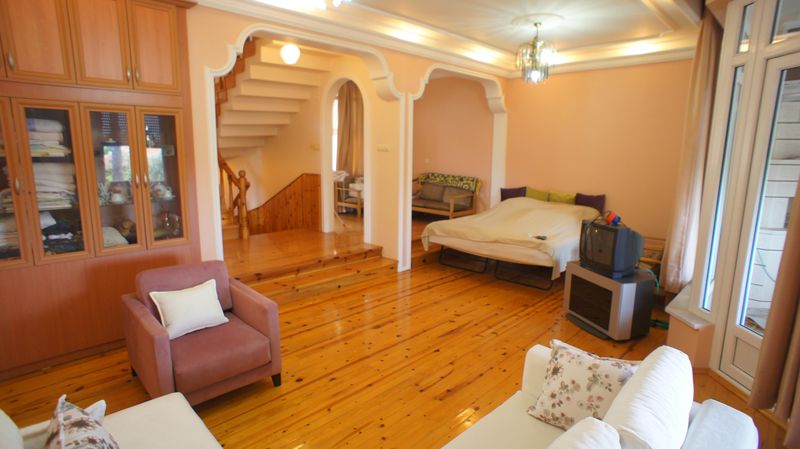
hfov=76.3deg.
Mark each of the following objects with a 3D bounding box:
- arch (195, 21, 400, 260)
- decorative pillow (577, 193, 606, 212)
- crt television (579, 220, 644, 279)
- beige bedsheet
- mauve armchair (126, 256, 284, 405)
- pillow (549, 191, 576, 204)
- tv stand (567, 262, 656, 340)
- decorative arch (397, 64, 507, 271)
[{"bbox_3d":[-0.875,-0.589,5.514,0.280,2.680,2.660,8,12,39],"label":"arch"},{"bbox_3d":[2.672,-0.238,7.167,0.160,0.370,0.440,-8,13,-44],"label":"decorative pillow"},{"bbox_3d":[1.983,0.202,4.716,0.390,0.435,0.485,-2,10,-20],"label":"crt television"},{"bbox_3d":[1.566,0.142,7.112,1.850,0.820,1.950,9,12,40],"label":"beige bedsheet"},{"bbox_3d":[-1.336,0.696,3.411,0.760,0.770,0.860,-8,13,-43],"label":"mauve armchair"},{"bbox_3d":[2.380,-0.272,7.523,0.160,0.360,0.440,-8,13,-44],"label":"pillow"},{"bbox_3d":[1.969,0.670,4.767,0.450,0.515,0.710,-3,10,-22],"label":"tv stand"},{"bbox_3d":[0.787,-0.853,7.484,0.280,2.650,2.500,8,12,39],"label":"decorative arch"}]

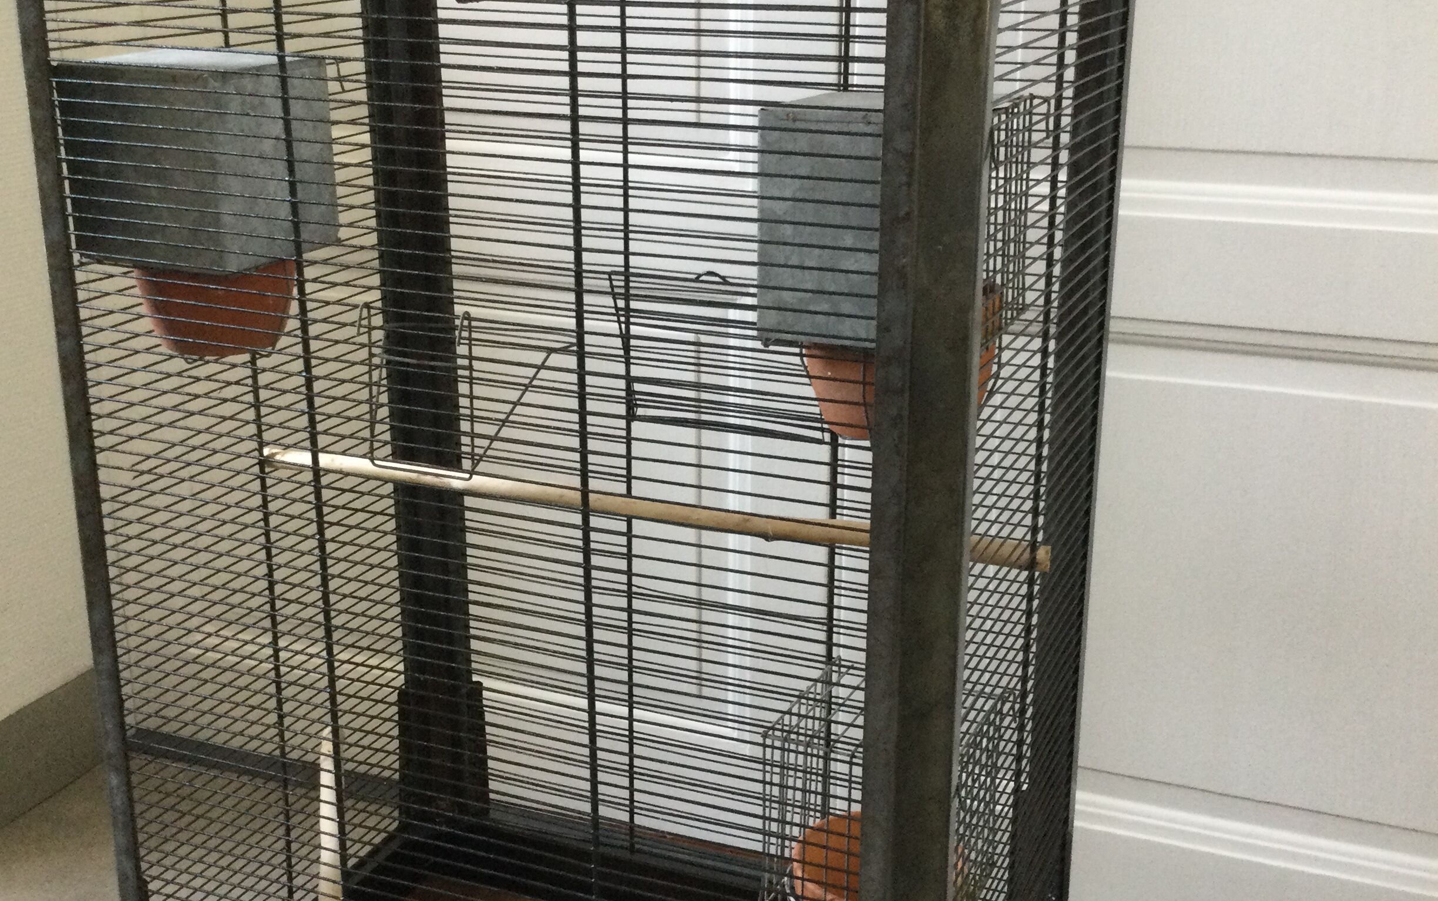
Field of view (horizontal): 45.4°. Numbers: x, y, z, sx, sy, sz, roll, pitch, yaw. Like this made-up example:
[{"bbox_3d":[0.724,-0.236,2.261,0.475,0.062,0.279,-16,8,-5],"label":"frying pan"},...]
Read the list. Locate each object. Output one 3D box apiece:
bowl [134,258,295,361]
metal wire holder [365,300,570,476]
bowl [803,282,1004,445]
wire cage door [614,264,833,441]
[{"bbox_3d":[-0.314,-0.104,1.077,0.105,0.075,0.105,0,19,0],"label":"bowl"},{"bbox_3d":[-0.149,-0.040,0.947,0.121,0.092,0.081,8,20,21],"label":"metal wire holder"},{"bbox_3d":[0.096,-0.051,0.908,0.106,0.075,0.106,0,19,0],"label":"bowl"},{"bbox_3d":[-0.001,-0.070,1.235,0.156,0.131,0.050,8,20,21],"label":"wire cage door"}]

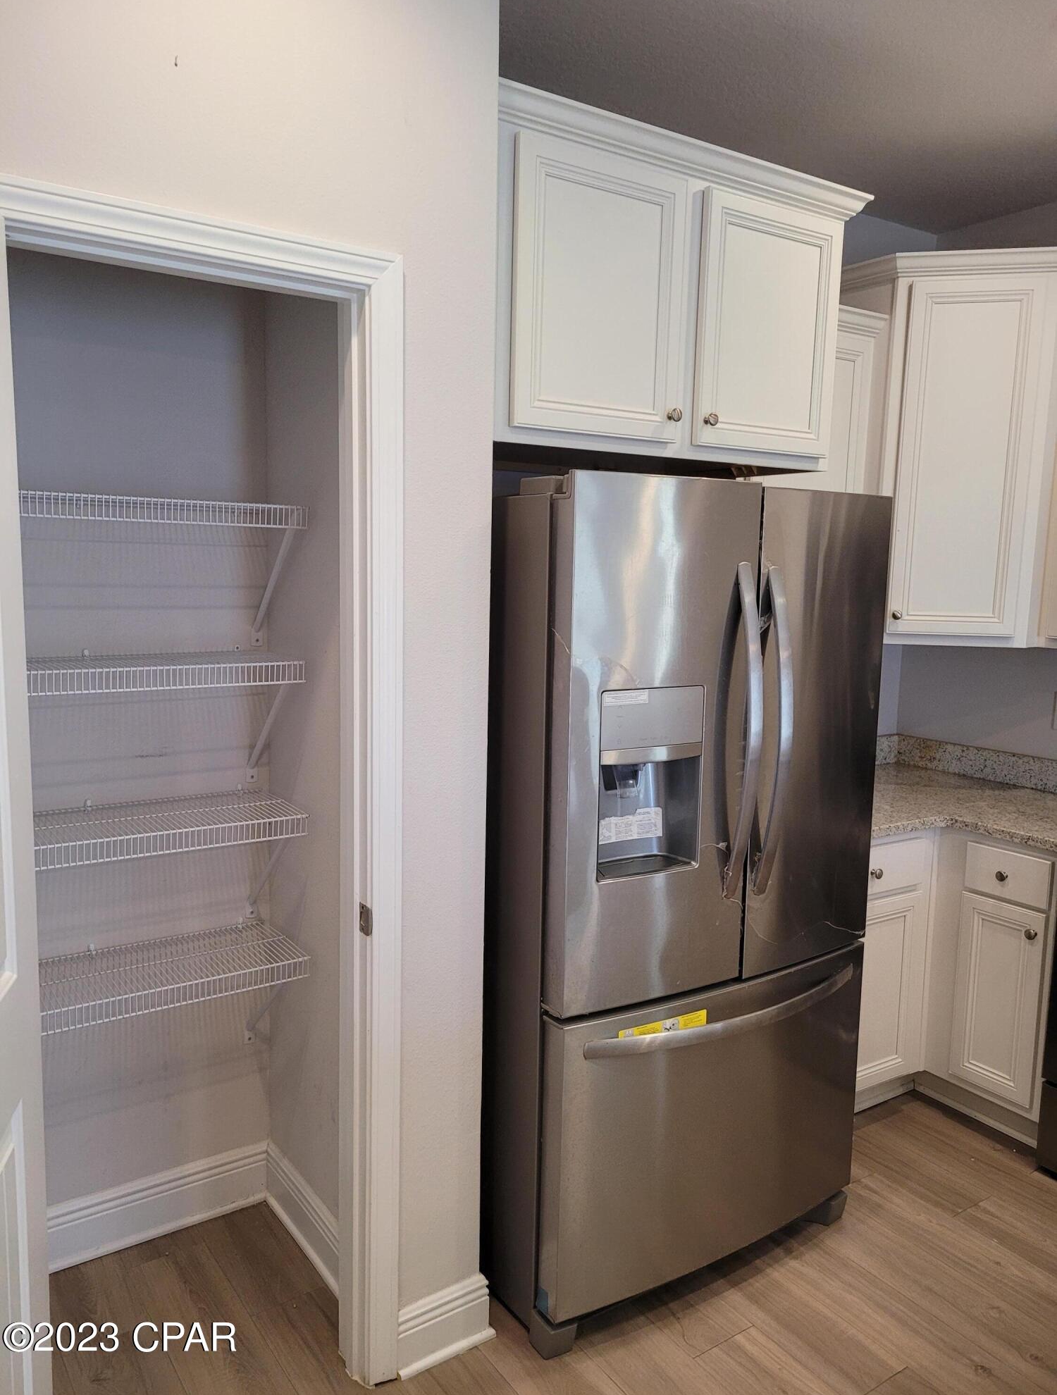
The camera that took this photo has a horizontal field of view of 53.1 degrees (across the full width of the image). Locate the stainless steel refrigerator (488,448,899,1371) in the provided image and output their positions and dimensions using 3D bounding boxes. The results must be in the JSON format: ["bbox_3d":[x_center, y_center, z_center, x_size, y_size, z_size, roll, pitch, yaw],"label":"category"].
[{"bbox_3d":[0.237,0.404,2.604,0.906,1.782,0.888,-4,9,-34],"label":"stainless steel refrigerator"}]

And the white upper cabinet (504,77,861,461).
[{"bbox_3d":[0.200,-0.897,2.584,1.061,0.659,0.655,-4,9,-34],"label":"white upper cabinet"}]

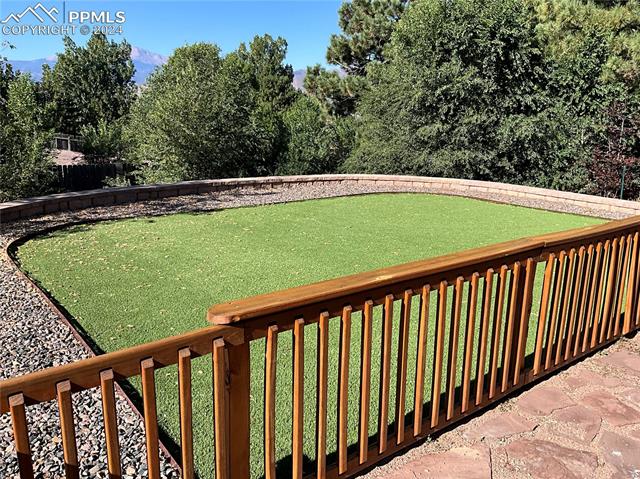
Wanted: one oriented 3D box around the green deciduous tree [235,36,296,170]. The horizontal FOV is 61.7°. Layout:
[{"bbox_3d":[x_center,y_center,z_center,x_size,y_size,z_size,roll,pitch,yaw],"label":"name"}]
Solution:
[{"bbox_3d":[-1.722,-3.781,17.091,2.050,5.150,2.300,1,12,0],"label":"green deciduous tree"}]

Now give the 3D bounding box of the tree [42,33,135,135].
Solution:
[{"bbox_3d":[-11.393,-6.423,26.258,4.400,6.940,4.600,1,12,0],"label":"tree"}]

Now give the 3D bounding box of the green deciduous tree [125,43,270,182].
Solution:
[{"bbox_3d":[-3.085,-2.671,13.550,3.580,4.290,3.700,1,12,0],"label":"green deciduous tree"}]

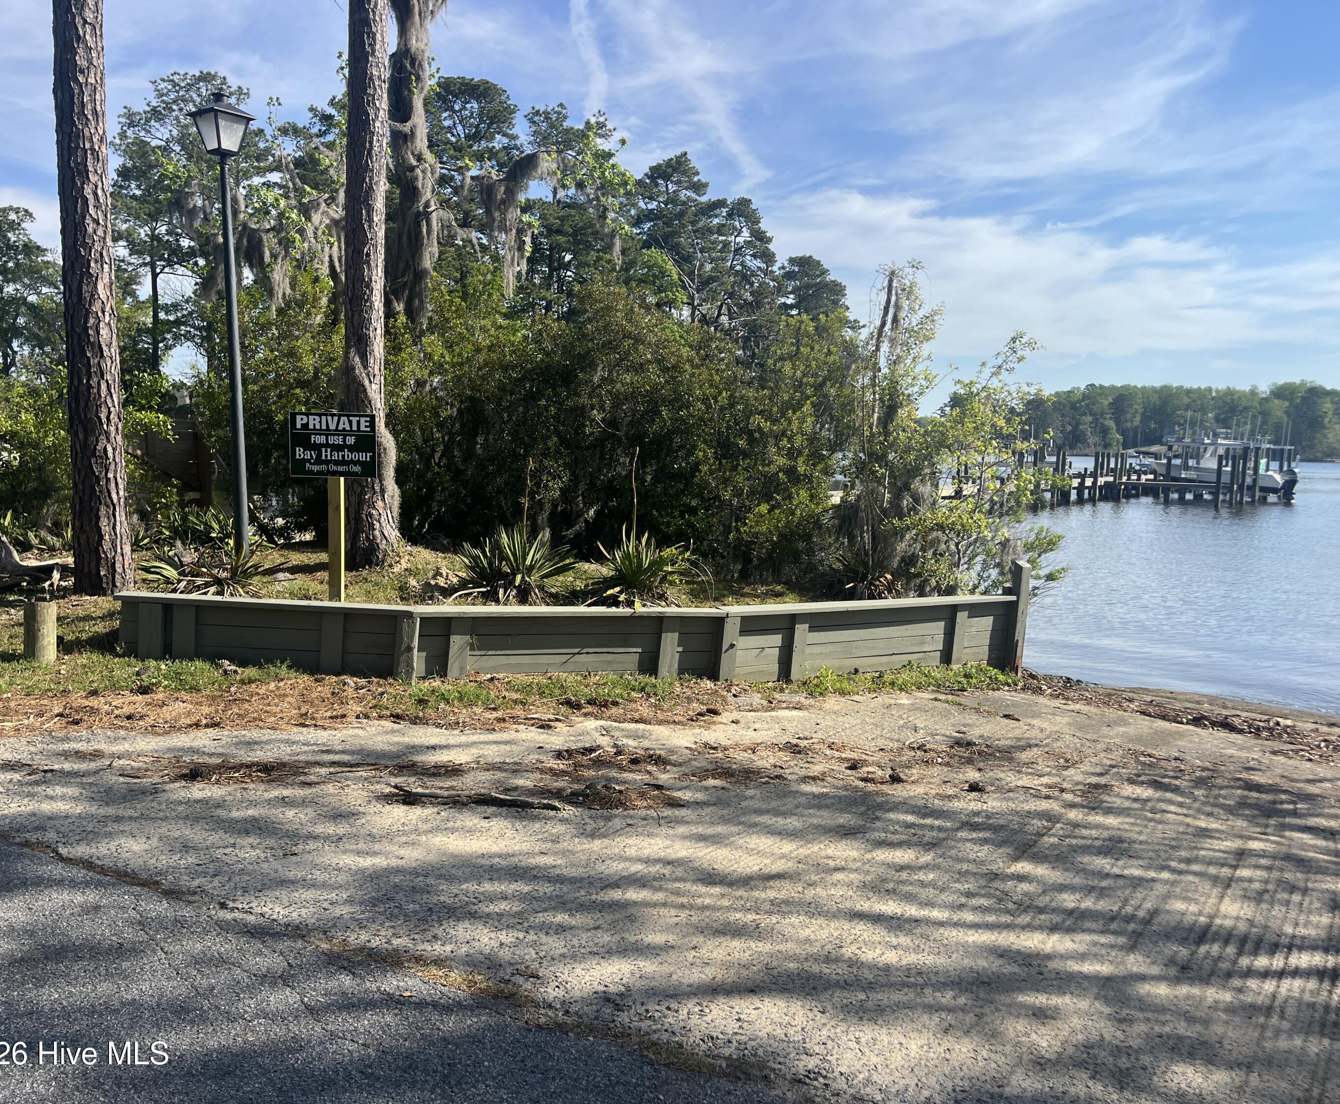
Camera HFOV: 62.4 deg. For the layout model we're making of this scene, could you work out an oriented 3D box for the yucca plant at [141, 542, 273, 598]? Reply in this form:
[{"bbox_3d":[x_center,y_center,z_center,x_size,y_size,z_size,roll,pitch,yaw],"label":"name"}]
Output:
[{"bbox_3d":[-3.636,0.061,8.692,1.020,0.420,0.900,-1,6,-23],"label":"yucca plant"}]

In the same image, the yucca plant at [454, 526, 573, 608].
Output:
[{"bbox_3d":[-1.174,0.067,8.300,0.920,0.580,0.900,0,6,-8],"label":"yucca plant"}]

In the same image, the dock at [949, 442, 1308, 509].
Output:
[{"bbox_3d":[23.411,-3.861,54.394,8.730,3.200,34.920,5,7,34],"label":"dock"}]

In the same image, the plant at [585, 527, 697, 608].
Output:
[{"bbox_3d":[-0.217,0.100,8.152,0.810,0.580,0.850,1,6,-2],"label":"plant"}]

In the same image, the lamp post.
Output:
[{"bbox_3d":[-3.944,-1.987,9.977,0.440,4.180,0.440,3,7,26],"label":"lamp post"}]

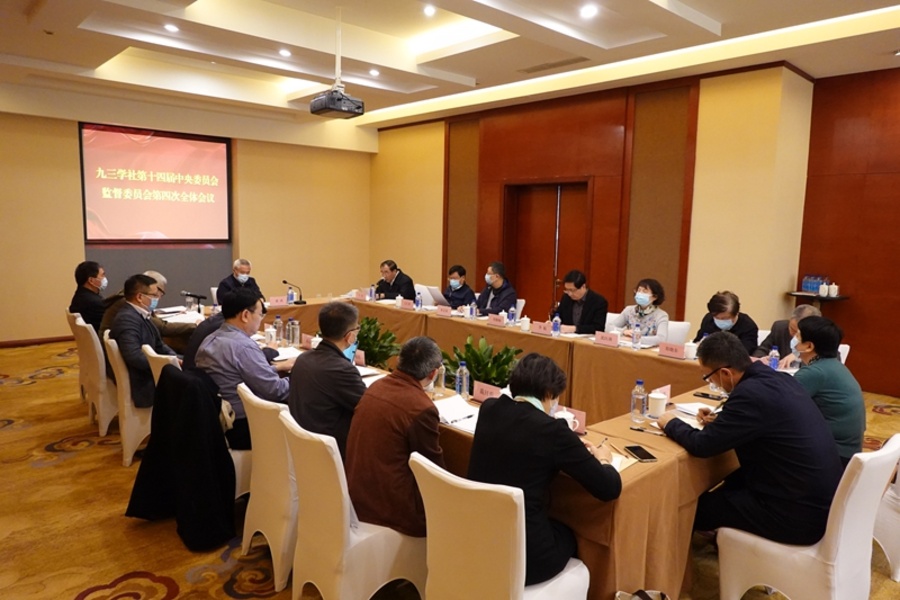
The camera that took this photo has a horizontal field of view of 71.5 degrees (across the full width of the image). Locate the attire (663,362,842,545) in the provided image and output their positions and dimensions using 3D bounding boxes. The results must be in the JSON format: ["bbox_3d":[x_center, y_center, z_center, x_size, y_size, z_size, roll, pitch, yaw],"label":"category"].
[{"bbox_3d":[1.226,0.617,2.590,0.540,0.700,0.780,-5,9,-44],"label":"attire"}]

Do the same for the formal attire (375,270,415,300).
[{"bbox_3d":[-0.685,-0.073,7.870,0.550,0.620,0.520,-5,9,-44],"label":"formal attire"}]

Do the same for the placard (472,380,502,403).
[{"bbox_3d":[0.195,0.468,3.163,0.070,0.090,0.210,-5,9,-43],"label":"placard"}]

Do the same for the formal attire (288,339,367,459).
[{"bbox_3d":[-0.598,0.470,3.141,0.480,0.660,0.520,-5,9,-43],"label":"formal attire"}]

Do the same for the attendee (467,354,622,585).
[{"bbox_3d":[0.365,0.796,2.332,0.560,1.210,0.720,8,9,43],"label":"attendee"}]

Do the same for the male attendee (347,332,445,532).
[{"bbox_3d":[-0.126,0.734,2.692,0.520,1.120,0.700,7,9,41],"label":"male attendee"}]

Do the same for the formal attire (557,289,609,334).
[{"bbox_3d":[1.169,0.187,5.608,0.480,0.600,0.500,-5,9,-39],"label":"formal attire"}]

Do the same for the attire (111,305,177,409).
[{"bbox_3d":[-2.045,0.308,4.348,0.520,0.680,0.520,-3,8,-31],"label":"attire"}]

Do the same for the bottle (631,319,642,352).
[{"bbox_3d":[1.445,0.281,4.815,0.064,0.202,0.064,-6,10,-43],"label":"bottle"}]

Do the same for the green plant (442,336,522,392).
[{"bbox_3d":[0.238,0.699,4.551,0.700,0.860,0.750,-5,9,-42],"label":"green plant"}]

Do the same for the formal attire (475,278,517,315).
[{"bbox_3d":[0.488,0.085,6.664,0.520,0.620,0.520,-5,9,-44],"label":"formal attire"}]

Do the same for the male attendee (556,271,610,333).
[{"bbox_3d":[1.158,0.381,5.625,0.630,1.260,0.510,-5,9,-39],"label":"male attendee"}]

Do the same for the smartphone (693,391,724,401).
[{"bbox_3d":[1.446,0.539,3.486,0.148,0.010,0.075,6,9,38],"label":"smartphone"}]

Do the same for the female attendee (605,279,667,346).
[{"bbox_3d":[1.580,0.451,5.299,0.650,1.270,0.550,-6,10,-43],"label":"female attendee"}]

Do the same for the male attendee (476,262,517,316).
[{"bbox_3d":[0.476,0.256,6.301,0.700,1.280,0.540,-5,9,-43],"label":"male attendee"}]

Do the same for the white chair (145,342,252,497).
[{"bbox_3d":[-1.498,0.733,3.889,0.580,0.880,0.470,-5,9,-42],"label":"white chair"}]

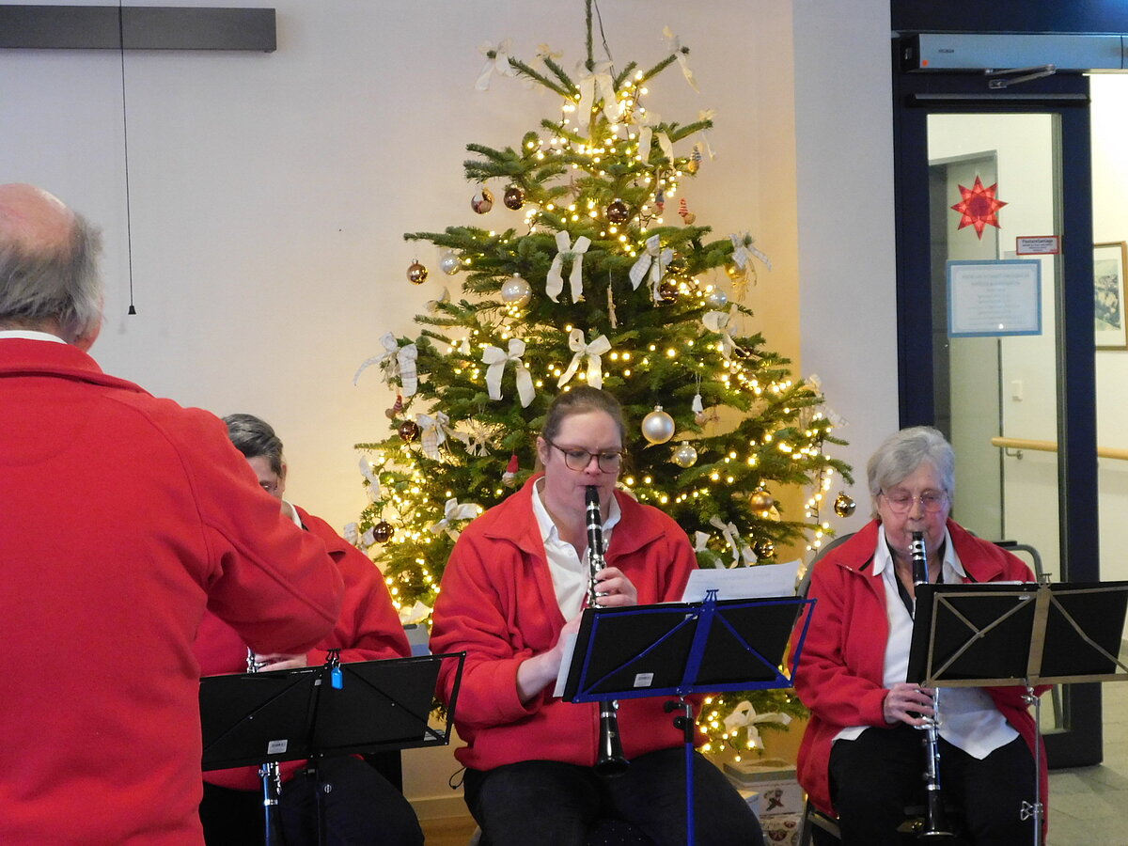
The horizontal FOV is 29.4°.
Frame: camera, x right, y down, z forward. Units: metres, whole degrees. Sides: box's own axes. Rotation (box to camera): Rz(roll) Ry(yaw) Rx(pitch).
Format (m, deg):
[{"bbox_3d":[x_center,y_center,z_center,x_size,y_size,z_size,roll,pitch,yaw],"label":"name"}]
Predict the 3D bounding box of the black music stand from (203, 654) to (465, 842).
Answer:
[{"bbox_3d":[-0.433,0.806,3.871,0.500,0.860,0.430,-3,3,-20],"label":"black music stand"}]

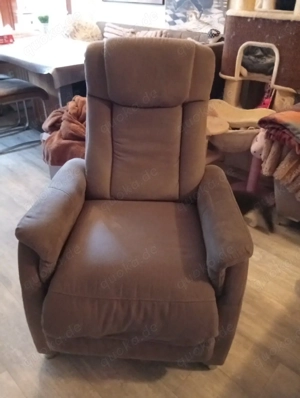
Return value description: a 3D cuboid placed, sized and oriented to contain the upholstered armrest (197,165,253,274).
[{"bbox_3d":[0.275,0.063,1.248,0.148,0.190,0.530,3,33,2],"label":"upholstered armrest"}]

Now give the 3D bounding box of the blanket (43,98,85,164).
[{"bbox_3d":[-0.432,-0.453,2.035,0.430,0.370,0.370,3,33,2],"label":"blanket"}]

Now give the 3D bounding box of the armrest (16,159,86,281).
[{"bbox_3d":[-0.357,0.030,1.269,0.150,0.190,0.550,3,33,2],"label":"armrest"}]

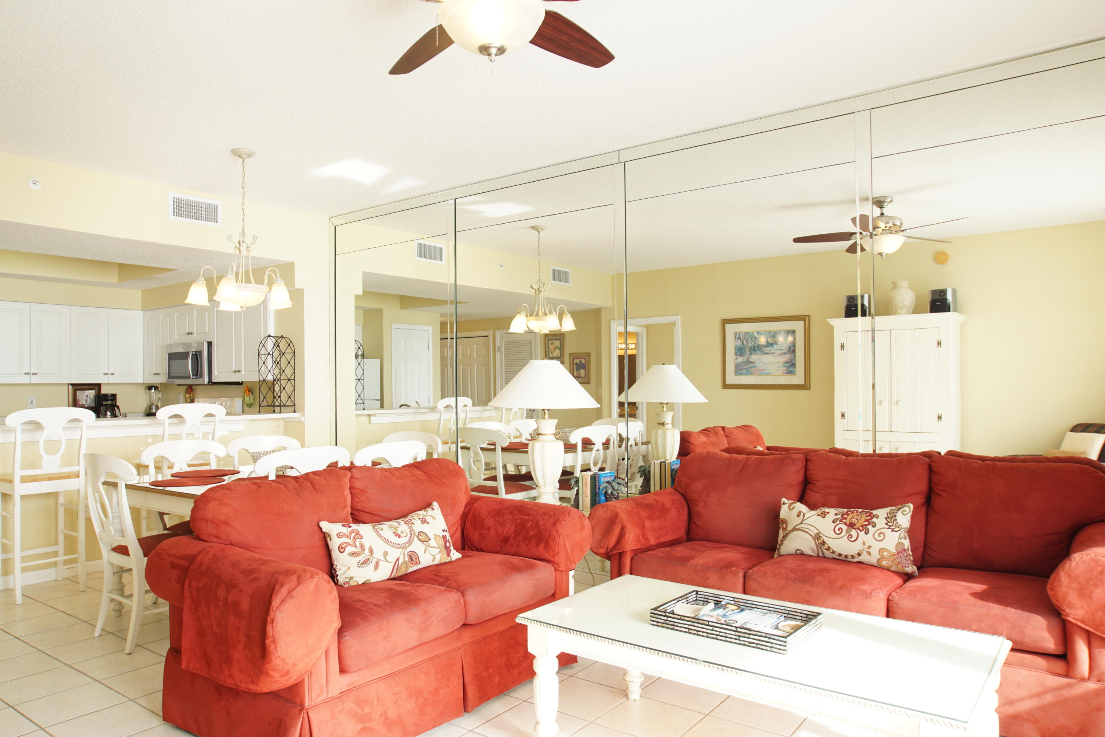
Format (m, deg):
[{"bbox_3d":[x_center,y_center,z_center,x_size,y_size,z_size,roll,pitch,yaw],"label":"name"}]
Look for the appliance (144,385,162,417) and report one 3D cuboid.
[{"bbox_3d":[-4.261,0.383,7.852,0.180,0.375,0.170,1,-2,-42],"label":"appliance"}]

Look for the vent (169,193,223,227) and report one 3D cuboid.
[{"bbox_3d":[-2.675,-1.188,5.534,0.026,0.208,0.397,-1,-1,37],"label":"vent"}]

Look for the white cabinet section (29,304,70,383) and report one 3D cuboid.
[{"bbox_3d":[-4.974,-0.232,7.214,0.319,0.759,0.344,-1,-1,37],"label":"white cabinet section"}]

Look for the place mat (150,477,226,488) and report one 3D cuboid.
[{"bbox_3d":[-1.972,0.612,3.981,0.385,0.012,0.385,-1,-1,0],"label":"place mat"}]

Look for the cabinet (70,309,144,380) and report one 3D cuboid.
[{"bbox_3d":[-4.687,-0.233,7.653,0.310,0.768,0.690,-1,-1,37],"label":"cabinet"}]

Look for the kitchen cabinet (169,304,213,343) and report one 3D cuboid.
[{"bbox_3d":[-3.461,-0.437,7.363,0.768,0.387,0.310,-1,-1,37],"label":"kitchen cabinet"}]

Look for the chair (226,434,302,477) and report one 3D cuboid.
[{"bbox_3d":[-1.768,0.925,4.883,0.550,0.945,0.560,-1,-1,37],"label":"chair"}]

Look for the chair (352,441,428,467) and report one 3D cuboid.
[{"bbox_3d":[-1.155,0.911,4.485,0.550,0.945,0.560,-1,-1,37],"label":"chair"}]

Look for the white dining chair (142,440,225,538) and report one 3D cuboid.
[{"bbox_3d":[-2.115,0.928,4.476,0.552,0.967,0.534,-1,-1,37],"label":"white dining chair"}]

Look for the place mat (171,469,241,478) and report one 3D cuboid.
[{"bbox_3d":[-2.107,0.642,4.485,0.382,0.009,0.382,-1,-1,0],"label":"place mat"}]

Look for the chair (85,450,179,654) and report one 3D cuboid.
[{"bbox_3d":[-2.058,0.906,3.865,0.550,0.947,0.540,-1,-1,37],"label":"chair"}]

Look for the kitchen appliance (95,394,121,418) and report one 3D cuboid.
[{"bbox_3d":[-4.476,0.417,7.385,0.234,0.323,0.172,-1,-1,37],"label":"kitchen appliance"}]

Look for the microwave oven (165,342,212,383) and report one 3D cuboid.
[{"bbox_3d":[-3.468,-0.036,7.301,0.757,0.412,0.410,-1,-1,37],"label":"microwave oven"}]

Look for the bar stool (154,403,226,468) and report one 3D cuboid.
[{"bbox_3d":[-2.737,0.846,5.393,0.513,1.180,0.499,-1,-1,37],"label":"bar stool"}]

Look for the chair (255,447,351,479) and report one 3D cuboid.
[{"bbox_3d":[-1.475,0.911,4.014,0.546,0.970,0.549,-1,-1,37],"label":"chair"}]

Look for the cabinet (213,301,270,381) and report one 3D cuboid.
[{"bbox_3d":[-2.746,-0.269,6.808,0.926,0.767,0.325,-1,-1,37],"label":"cabinet"}]

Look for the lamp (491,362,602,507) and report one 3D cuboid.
[{"bbox_3d":[-0.037,0.361,4.161,0.630,0.831,0.630,-1,-1,0],"label":"lamp"}]

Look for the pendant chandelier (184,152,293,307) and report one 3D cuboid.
[{"bbox_3d":[-1.907,-0.845,4.549,0.660,0.990,0.660,-1,-1,37],"label":"pendant chandelier"}]

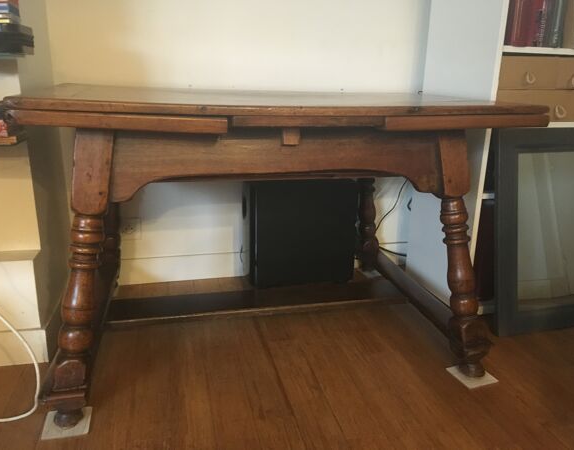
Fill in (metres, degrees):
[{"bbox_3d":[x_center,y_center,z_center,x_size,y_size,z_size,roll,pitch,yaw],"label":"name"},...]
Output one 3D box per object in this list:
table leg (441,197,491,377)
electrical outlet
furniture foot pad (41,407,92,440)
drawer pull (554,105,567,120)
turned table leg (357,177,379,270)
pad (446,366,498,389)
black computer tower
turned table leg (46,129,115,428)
[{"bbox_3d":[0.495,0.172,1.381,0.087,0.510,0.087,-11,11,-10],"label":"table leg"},{"bbox_3d":[-0.596,0.017,1.918,0.082,0.086,0.014,-3,17,-14],"label":"electrical outlet"},{"bbox_3d":[-0.521,0.468,1.197,0.102,0.006,0.102,-2,17,-11],"label":"furniture foot pad"},{"bbox_3d":[0.901,-0.371,1.653,0.036,0.048,0.016,-2,17,-12],"label":"drawer pull"},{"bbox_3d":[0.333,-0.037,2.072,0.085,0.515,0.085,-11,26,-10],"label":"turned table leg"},{"bbox_3d":[0.528,0.423,1.427,0.102,0.006,0.102,-5,18,-21],"label":"pad"},{"bbox_3d":[0.060,0.022,2.012,0.398,0.424,0.170,-2,17,-12],"label":"black computer tower"},{"bbox_3d":[-0.474,0.128,1.154,0.090,0.689,0.090,6,7,-15],"label":"turned table leg"}]

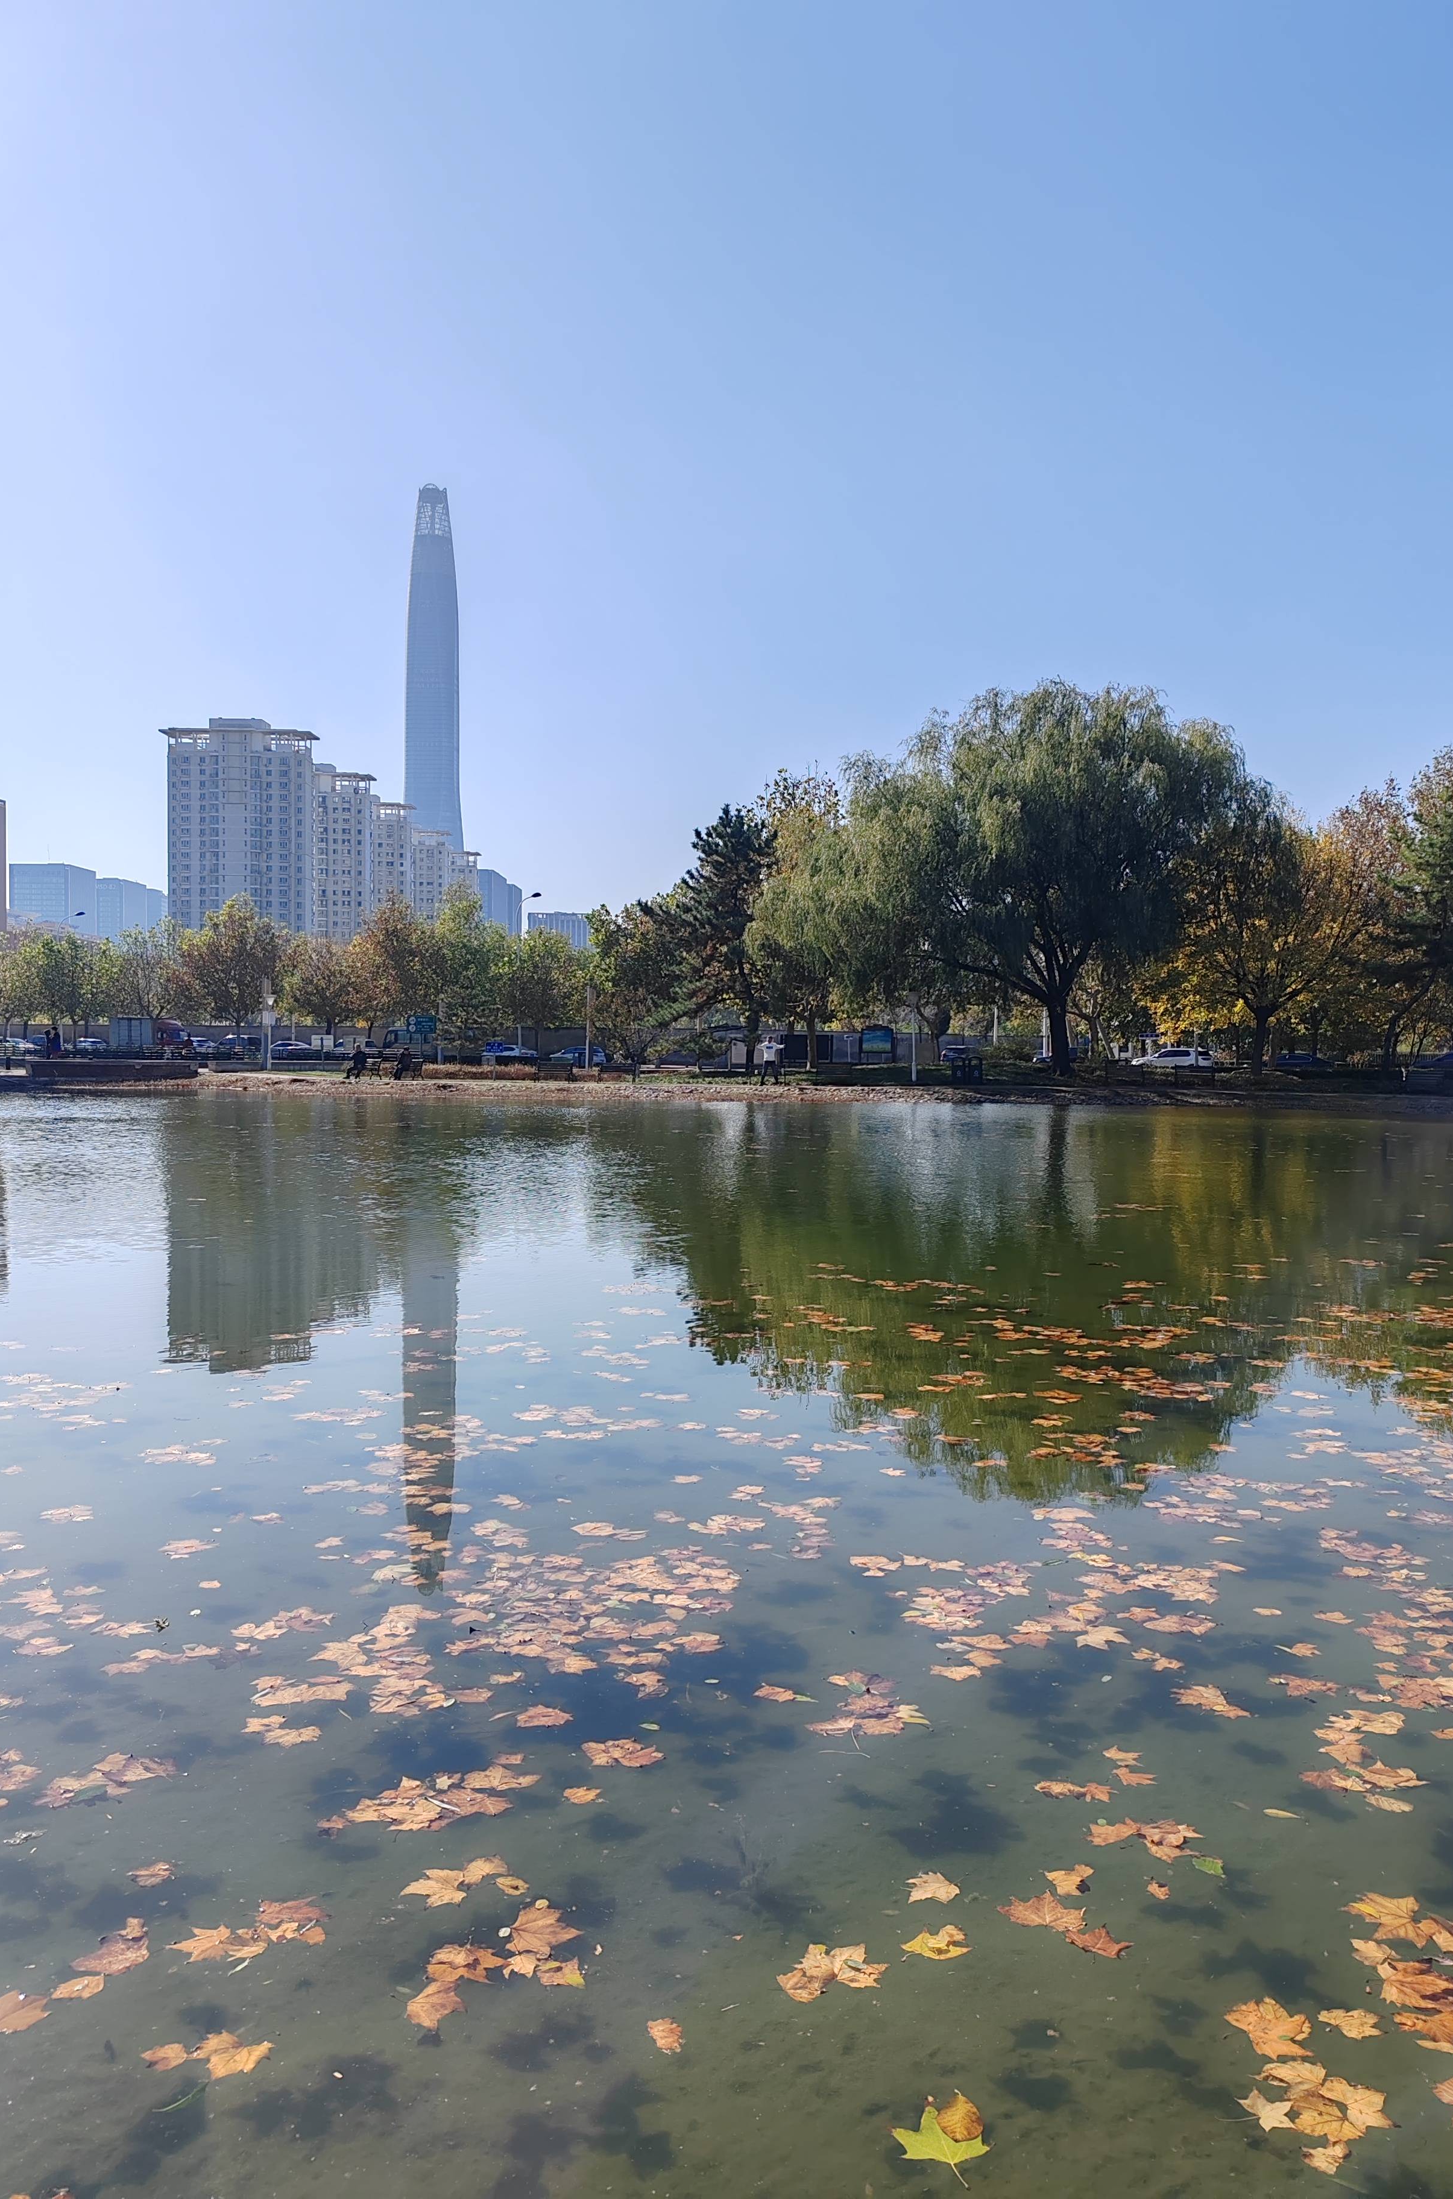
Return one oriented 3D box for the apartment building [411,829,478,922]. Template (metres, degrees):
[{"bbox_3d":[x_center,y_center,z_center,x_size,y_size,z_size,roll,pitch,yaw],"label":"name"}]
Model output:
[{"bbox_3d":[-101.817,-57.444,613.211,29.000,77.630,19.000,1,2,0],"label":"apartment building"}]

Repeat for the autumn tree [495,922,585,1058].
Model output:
[{"bbox_3d":[-13.114,-7.331,120.893,6.300,9.928,6.200,1,2,0],"label":"autumn tree"}]

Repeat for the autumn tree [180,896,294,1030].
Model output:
[{"bbox_3d":[-38.092,-9.414,133.195,8.800,12.480,8.200,1,2,0],"label":"autumn tree"}]

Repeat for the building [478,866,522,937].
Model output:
[{"bbox_3d":[-145.200,-91.250,1091.786,30.000,114.520,50.000,1,2,0],"label":"building"}]

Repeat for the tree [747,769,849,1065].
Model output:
[{"bbox_3d":[3.334,-8.019,76.829,6.000,13.637,5.800,1,2,0],"label":"tree"}]

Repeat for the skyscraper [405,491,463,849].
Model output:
[{"bbox_3d":[-280.071,-314.537,1623.279,58.000,530.000,58.000,0,2,-10],"label":"skyscraper"}]

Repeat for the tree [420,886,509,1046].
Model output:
[{"bbox_3d":[-18.846,-8.886,123.194,6.300,12.420,6.000,1,2,0],"label":"tree"}]

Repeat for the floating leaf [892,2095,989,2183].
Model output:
[{"bbox_3d":[0.338,1.609,2.686,0.150,0.025,0.220,1,2,0],"label":"floating leaf"}]

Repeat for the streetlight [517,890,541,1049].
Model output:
[{"bbox_3d":[-13.567,-8.308,118.622,0.400,12.005,2.200,2,2,37],"label":"streetlight"}]

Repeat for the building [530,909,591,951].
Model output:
[{"bbox_3d":[-85.389,-61.904,881.094,34.000,70.140,24.000,1,2,0],"label":"building"}]

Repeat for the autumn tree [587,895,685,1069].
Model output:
[{"bbox_3d":[-3.894,-5.003,75.920,4.900,7.721,4.600,1,2,0],"label":"autumn tree"}]

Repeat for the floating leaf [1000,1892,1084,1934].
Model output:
[{"bbox_3d":[0.637,1.637,3.448,0.160,0.025,0.135,1,2,0],"label":"floating leaf"}]

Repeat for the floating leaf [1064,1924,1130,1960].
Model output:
[{"bbox_3d":[0.719,1.639,3.332,0.122,0.030,0.100,1,2,0],"label":"floating leaf"}]

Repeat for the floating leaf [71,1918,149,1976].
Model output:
[{"bbox_3d":[-1.173,1.655,3.353,0.125,0.035,0.178,1,2,15],"label":"floating leaf"}]

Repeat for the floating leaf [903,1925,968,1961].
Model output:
[{"bbox_3d":[0.398,1.592,3.260,0.130,0.025,0.128,1,2,0],"label":"floating leaf"}]

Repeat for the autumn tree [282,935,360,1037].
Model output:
[{"bbox_3d":[-27.851,-6.971,117.849,5.300,8.582,5.300,1,2,0],"label":"autumn tree"}]

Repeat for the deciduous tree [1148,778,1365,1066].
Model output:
[{"bbox_3d":[24.116,-7.716,78.209,10.300,13.400,9.500,1,2,0],"label":"deciduous tree"}]

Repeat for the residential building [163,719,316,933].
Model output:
[{"bbox_3d":[-119.851,-52.758,423.610,35.500,79.638,18.000,1,2,0],"label":"residential building"}]

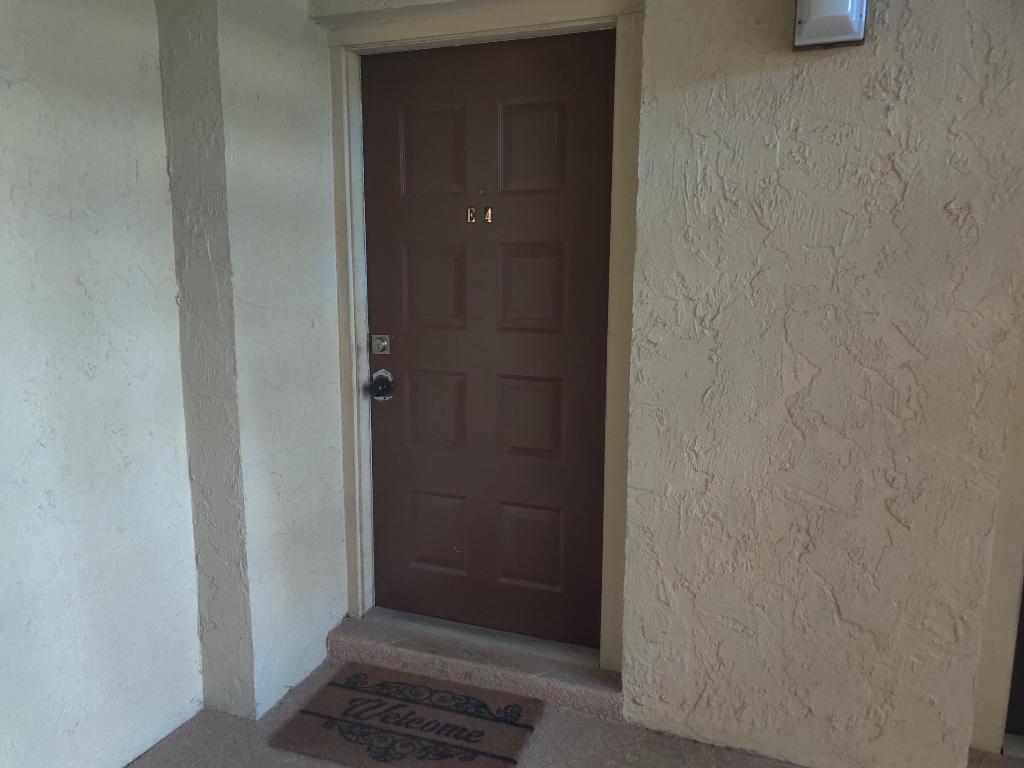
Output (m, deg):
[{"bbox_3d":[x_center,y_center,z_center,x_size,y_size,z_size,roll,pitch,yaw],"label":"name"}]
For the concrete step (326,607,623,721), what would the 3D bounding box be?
[{"bbox_3d":[-0.120,0.968,2.796,1.070,0.115,0.242,4,9,21],"label":"concrete step"}]

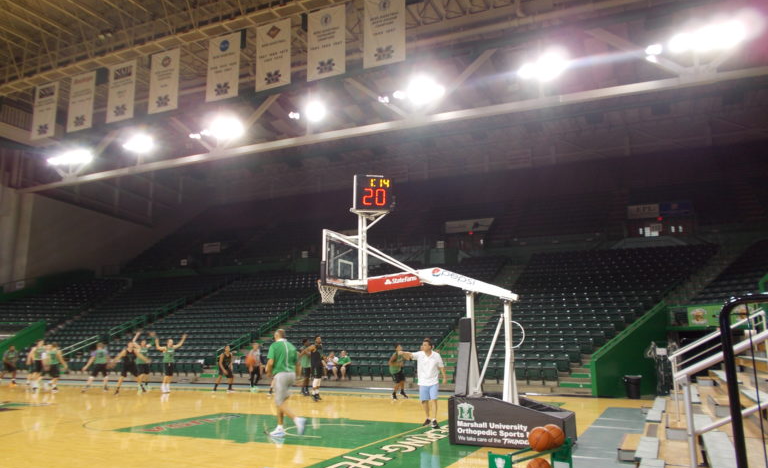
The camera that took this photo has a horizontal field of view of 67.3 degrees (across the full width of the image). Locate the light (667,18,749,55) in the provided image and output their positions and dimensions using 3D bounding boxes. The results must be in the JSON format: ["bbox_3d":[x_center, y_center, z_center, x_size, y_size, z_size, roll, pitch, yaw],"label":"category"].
[{"bbox_3d":[15.598,-9.523,27.812,3.200,1.350,0.800,-5,-13,24],"label":"light"}]

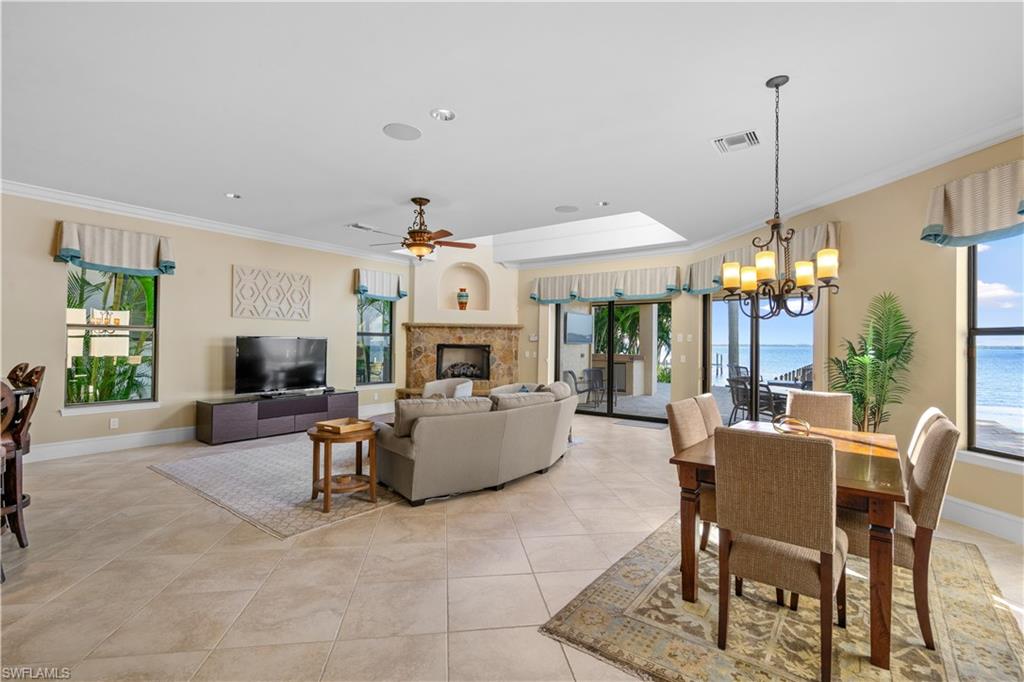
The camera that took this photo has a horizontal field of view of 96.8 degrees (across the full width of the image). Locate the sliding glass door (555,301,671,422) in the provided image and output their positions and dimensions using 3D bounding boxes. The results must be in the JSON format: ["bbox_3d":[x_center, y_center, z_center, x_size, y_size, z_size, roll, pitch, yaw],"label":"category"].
[{"bbox_3d":[1.876,0.267,8.640,2.480,2.360,0.130,0,0,36],"label":"sliding glass door"}]

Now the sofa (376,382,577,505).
[{"bbox_3d":[-0.263,0.982,5.043,1.240,0.900,2.500,0,-1,37],"label":"sofa"}]

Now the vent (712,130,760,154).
[{"bbox_3d":[1.854,-1.625,3.752,0.330,0.020,0.330,0,0,38],"label":"vent"}]

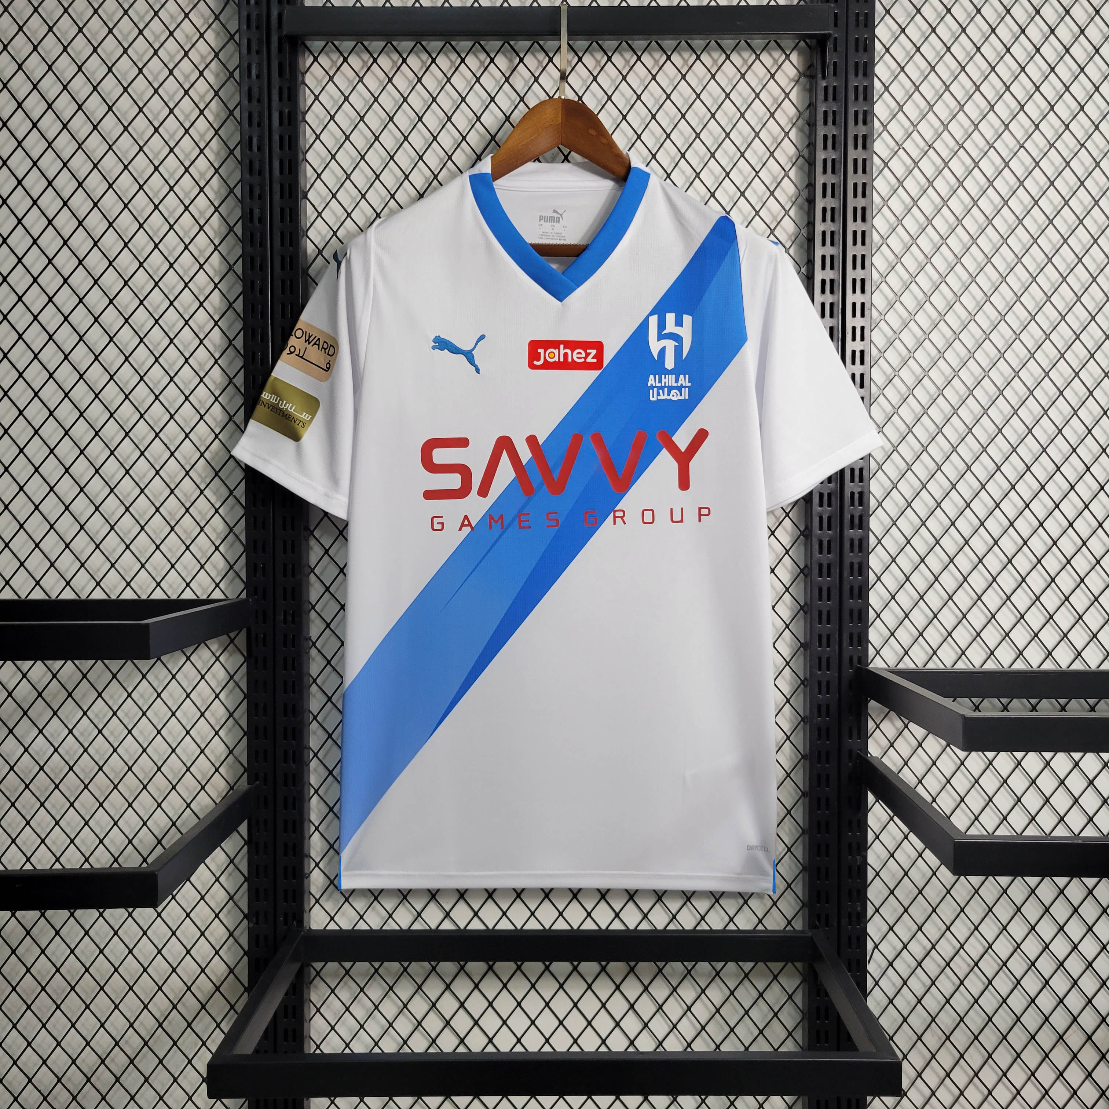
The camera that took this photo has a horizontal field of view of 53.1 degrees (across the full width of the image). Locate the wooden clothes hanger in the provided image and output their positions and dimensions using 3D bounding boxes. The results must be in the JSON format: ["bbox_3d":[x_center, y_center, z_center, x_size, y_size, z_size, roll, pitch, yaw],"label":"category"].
[{"bbox_3d":[0.005,-0.439,1.150,0.434,0.264,0.060,0,2,0],"label":"wooden clothes hanger"}]

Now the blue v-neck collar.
[{"bbox_3d":[0.005,-0.330,1.135,0.182,0.141,0.065,0,2,0],"label":"blue v-neck collar"}]

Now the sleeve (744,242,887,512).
[{"bbox_3d":[0.269,-0.189,1.150,0.140,0.283,0.100,0,2,0],"label":"sleeve"}]

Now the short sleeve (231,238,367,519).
[{"bbox_3d":[-0.264,-0.185,1.150,0.137,0.290,0.100,0,2,0],"label":"short sleeve"}]

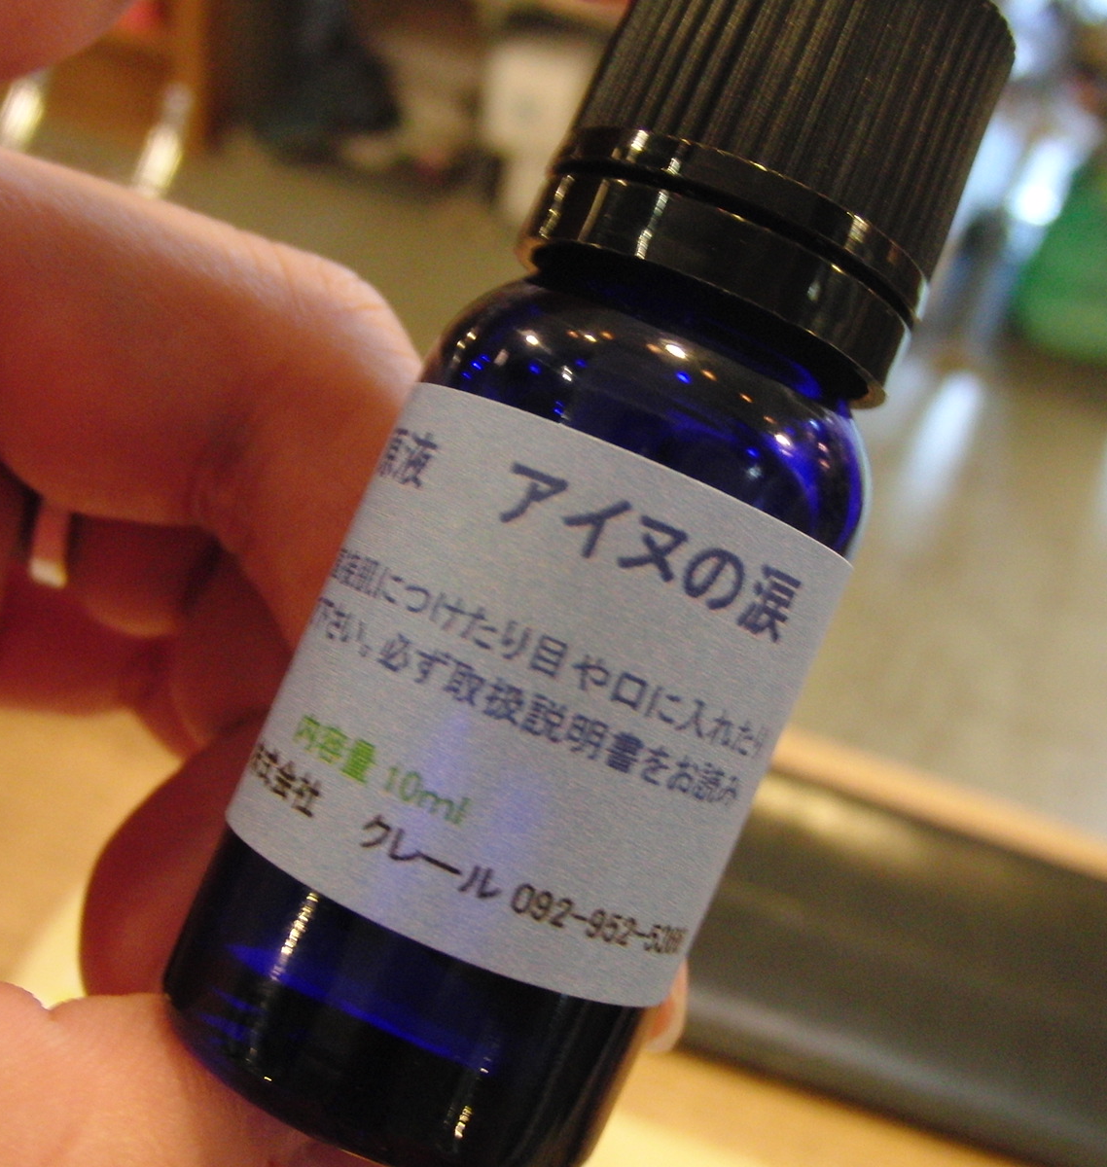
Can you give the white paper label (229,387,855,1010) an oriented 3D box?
[{"bbox_3d":[-0.001,0.005,0.084,0.025,0.024,0.018,23,-1,1],"label":"white paper label"}]

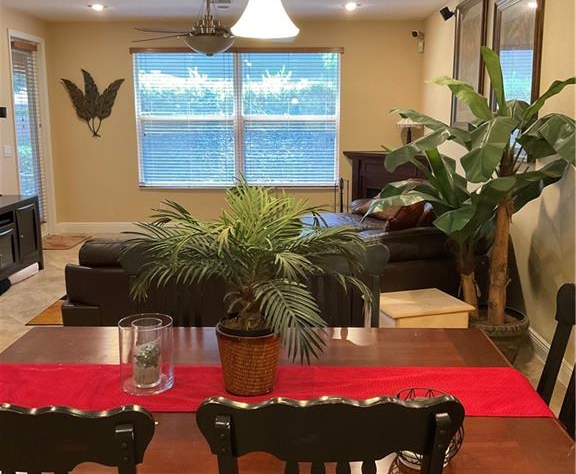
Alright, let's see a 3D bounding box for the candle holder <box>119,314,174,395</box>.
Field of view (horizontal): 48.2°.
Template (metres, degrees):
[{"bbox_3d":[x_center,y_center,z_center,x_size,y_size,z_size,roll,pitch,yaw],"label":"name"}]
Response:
[{"bbox_3d":[-0.447,0.370,2.046,0.164,0.210,0.164,0,11,1],"label":"candle holder"}]

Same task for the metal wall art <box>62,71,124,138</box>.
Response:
[{"bbox_3d":[-2.516,-1.717,8.296,0.830,0.860,0.050,0,11,1],"label":"metal wall art"}]

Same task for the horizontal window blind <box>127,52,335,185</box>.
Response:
[{"bbox_3d":[-0.645,-1.509,8.304,2.680,1.770,0.080,0,11,1],"label":"horizontal window blind"}]

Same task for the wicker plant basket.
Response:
[{"bbox_3d":[-0.122,0.376,2.035,0.204,0.200,0.204,0,11,1],"label":"wicker plant basket"}]

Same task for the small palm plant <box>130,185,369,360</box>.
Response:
[{"bbox_3d":[-0.117,0.088,1.966,0.750,0.520,0.660,0,11,1],"label":"small palm plant"}]

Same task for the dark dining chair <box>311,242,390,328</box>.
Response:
[{"bbox_3d":[0.188,0.594,2.704,0.510,1.040,0.570,0,11,1],"label":"dark dining chair"}]

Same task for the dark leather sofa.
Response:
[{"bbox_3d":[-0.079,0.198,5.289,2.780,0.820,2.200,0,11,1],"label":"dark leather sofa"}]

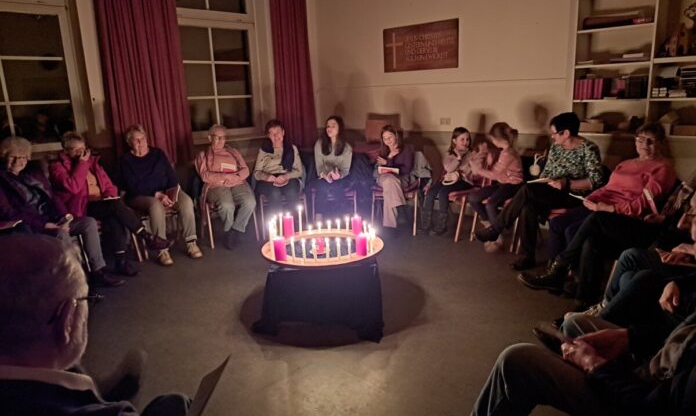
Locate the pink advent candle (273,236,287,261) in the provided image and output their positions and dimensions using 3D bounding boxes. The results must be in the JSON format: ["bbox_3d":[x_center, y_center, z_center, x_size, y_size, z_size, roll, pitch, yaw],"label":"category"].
[{"bbox_3d":[-0.419,0.252,3.005,0.074,0.148,0.074,-2,13,0],"label":"pink advent candle"}]

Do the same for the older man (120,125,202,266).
[{"bbox_3d":[-1.752,-0.161,4.437,0.568,1.197,0.771,-12,16,-36],"label":"older man"}]

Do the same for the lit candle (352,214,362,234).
[{"bbox_3d":[0.067,0.122,3.513,0.072,0.140,0.072,-2,13,0],"label":"lit candle"}]

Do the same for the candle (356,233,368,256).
[{"bbox_3d":[0.091,0.222,3.019,0.070,0.125,0.070,-2,13,0],"label":"candle"}]

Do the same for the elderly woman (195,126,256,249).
[{"bbox_3d":[-1.197,-0.228,4.728,0.538,1.157,0.629,-8,14,-25],"label":"elderly woman"}]

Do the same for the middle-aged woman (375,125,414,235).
[{"bbox_3d":[0.504,-0.294,5.043,0.470,1.120,0.670,3,14,21],"label":"middle-aged woman"}]

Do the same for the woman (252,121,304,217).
[{"bbox_3d":[-0.670,-0.301,5.042,0.530,1.210,0.750,-3,13,-6],"label":"woman"}]

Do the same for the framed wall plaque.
[{"bbox_3d":[0.809,-1.844,5.550,0.030,0.504,1.053,-15,18,-43],"label":"framed wall plaque"}]

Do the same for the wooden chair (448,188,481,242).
[{"bbox_3d":[1.069,-0.135,4.939,0.480,0.820,0.530,10,18,42],"label":"wooden chair"}]

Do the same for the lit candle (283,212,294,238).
[{"bbox_3d":[-0.427,0.137,3.480,0.072,0.158,0.072,-2,13,0],"label":"lit candle"}]

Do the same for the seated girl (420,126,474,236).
[{"bbox_3d":[0.985,-0.274,4.778,0.589,1.065,0.426,-13,17,-39],"label":"seated girl"}]

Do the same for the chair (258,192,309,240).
[{"bbox_3d":[-0.659,-0.129,5.165,0.500,0.820,0.540,-3,13,-4],"label":"chair"}]

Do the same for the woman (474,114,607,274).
[{"bbox_3d":[1.548,-0.153,3.873,0.873,1.197,0.589,-9,15,-27],"label":"woman"}]

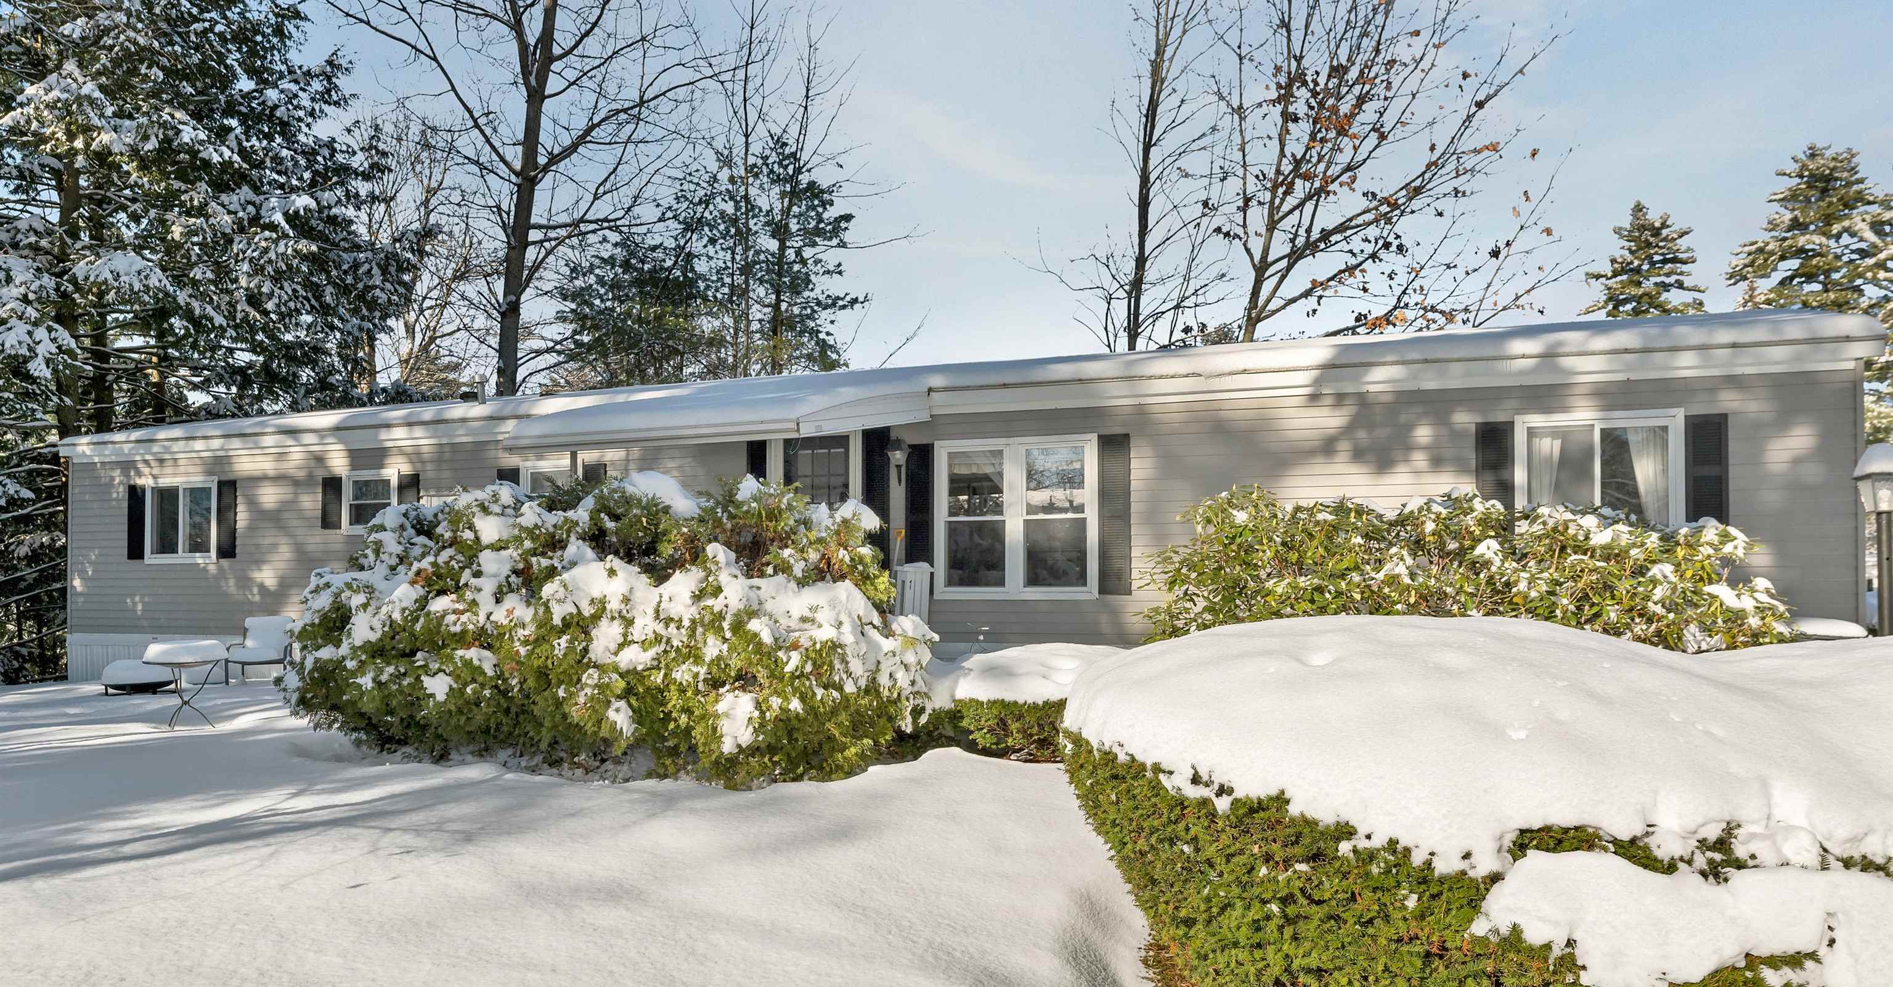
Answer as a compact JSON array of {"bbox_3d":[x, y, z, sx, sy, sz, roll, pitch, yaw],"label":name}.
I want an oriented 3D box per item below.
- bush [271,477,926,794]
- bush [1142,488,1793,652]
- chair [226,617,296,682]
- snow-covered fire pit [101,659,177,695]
[{"bbox_3d":[-2.720,0.980,8.450,5.300,2.200,2.500,0,-2,16],"label":"bush"},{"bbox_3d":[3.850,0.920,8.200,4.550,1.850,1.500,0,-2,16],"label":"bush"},{"bbox_3d":[-7.740,1.800,11.900,0.640,0.830,0.700,0,-2,-16],"label":"chair"},{"bbox_3d":[-8.720,2.000,11.400,0.720,0.450,0.720,1,-2,-23],"label":"snow-covered fire pit"}]

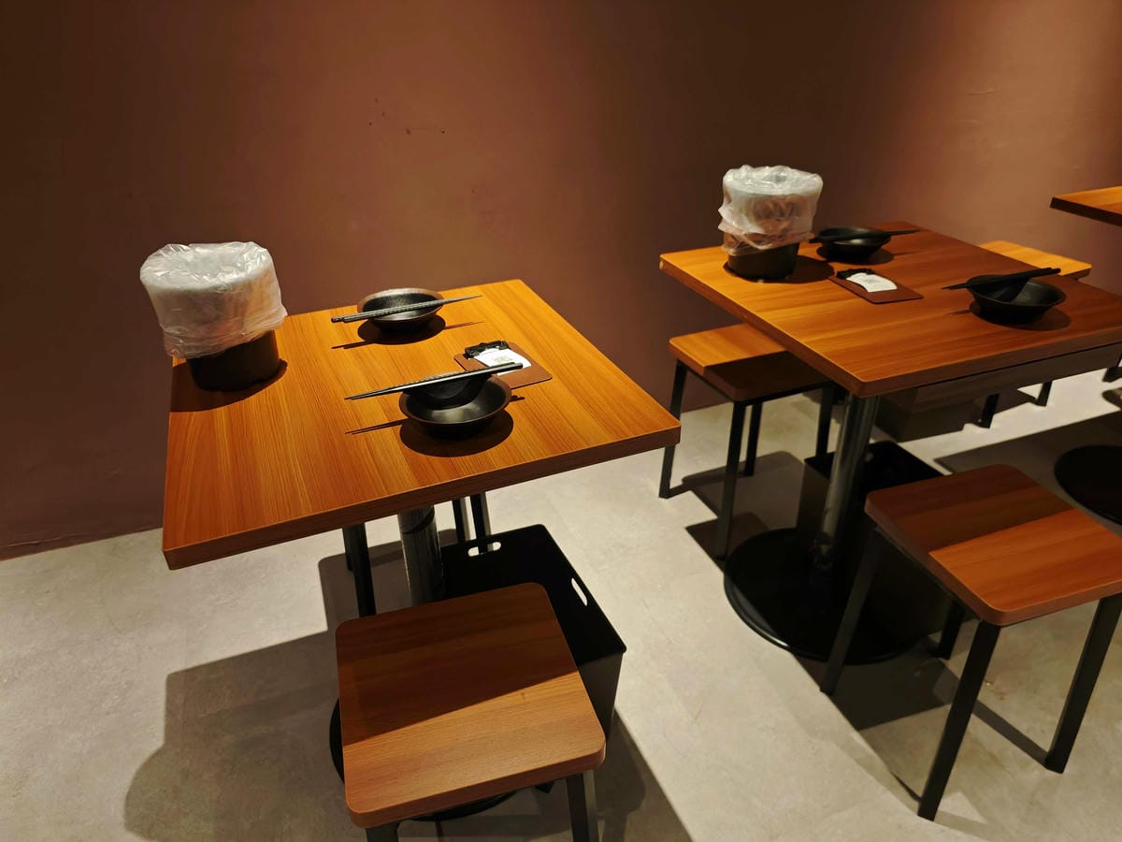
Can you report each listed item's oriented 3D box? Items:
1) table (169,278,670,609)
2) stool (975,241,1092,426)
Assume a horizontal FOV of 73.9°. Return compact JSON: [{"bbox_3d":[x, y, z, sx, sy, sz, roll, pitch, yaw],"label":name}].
[{"bbox_3d":[-0.233,0.252,1.282,0.601,0.750,0.606,-13,32,-19],"label":"table"},{"bbox_3d":[1.379,-0.279,2.371,0.297,0.475,0.295,-15,33,-21],"label":"stool"}]

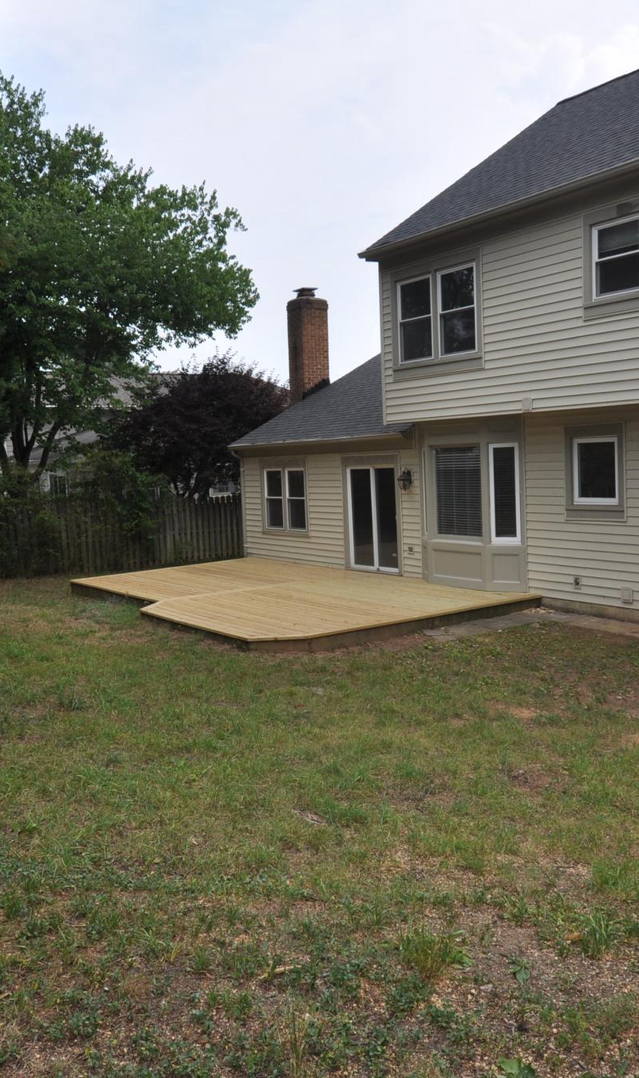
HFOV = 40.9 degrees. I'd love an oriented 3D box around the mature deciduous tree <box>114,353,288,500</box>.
[{"bbox_3d":[-3.600,-2.800,27.500,6.000,6.000,5.800,-2,5,0],"label":"mature deciduous tree"}]

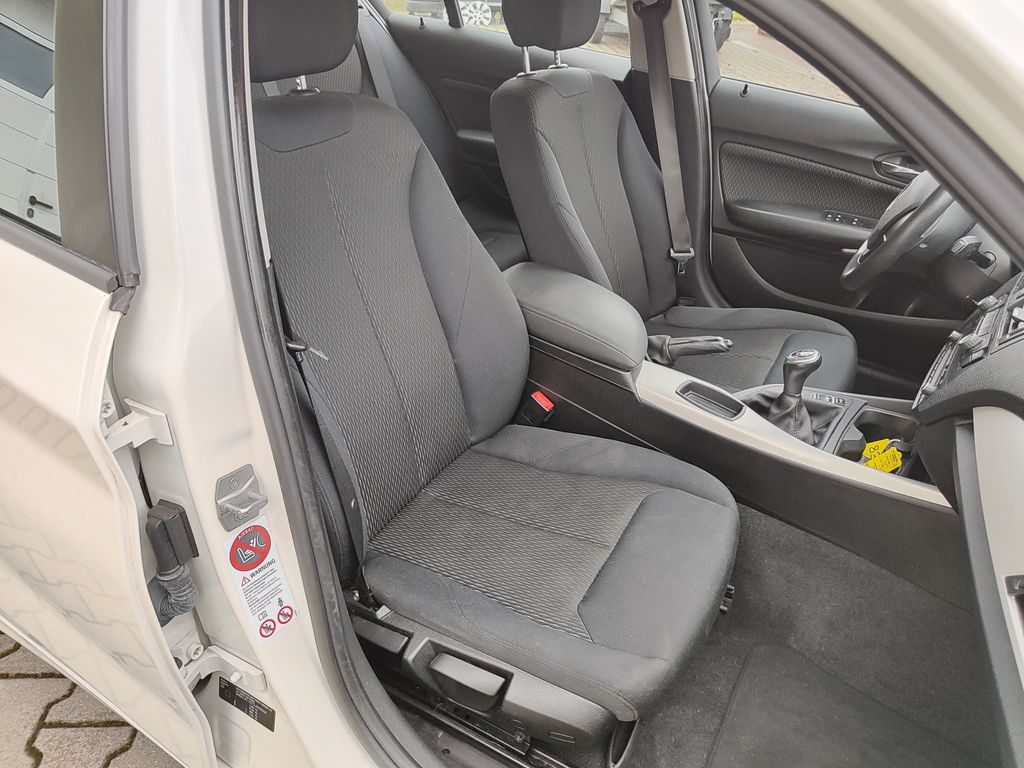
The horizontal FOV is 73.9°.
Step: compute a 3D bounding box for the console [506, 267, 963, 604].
[{"bbox_3d":[0.376,0.017,1.197,1.000,0.350,0.270,22,38,23],"label":"console"}]

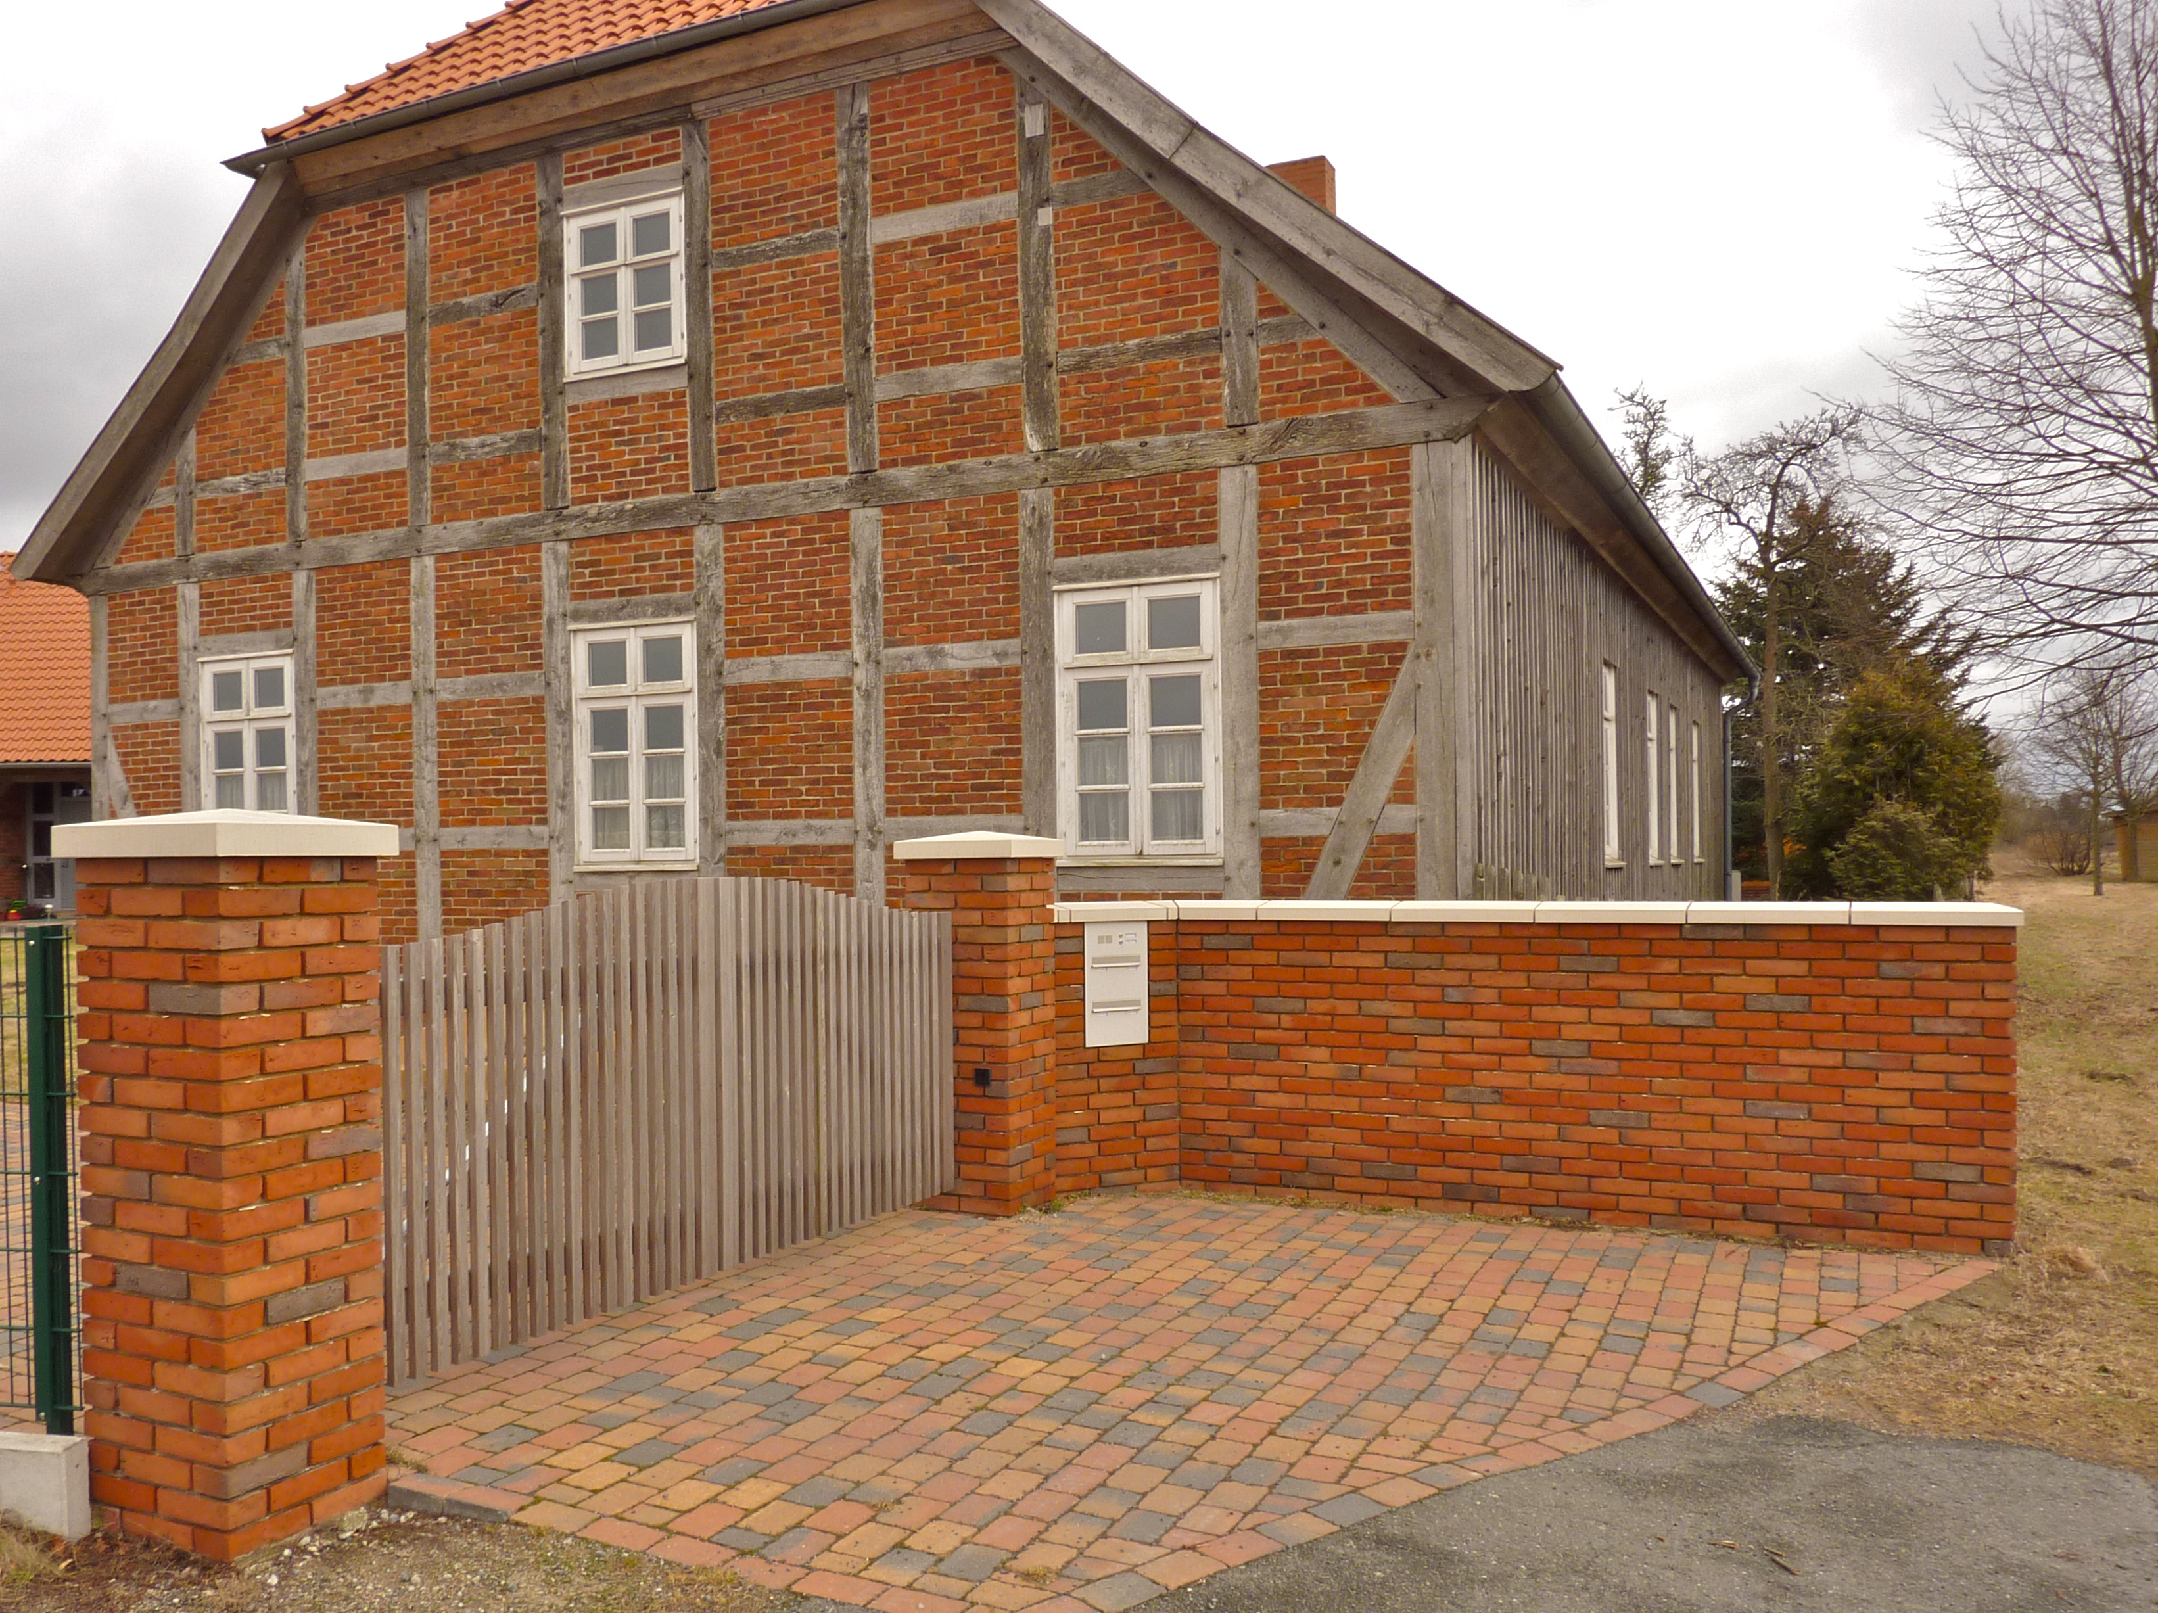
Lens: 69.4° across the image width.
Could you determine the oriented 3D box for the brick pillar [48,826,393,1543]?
[{"bbox_3d":[-2.181,0.906,4.043,0.565,1.789,0.565,-1,-1,24],"label":"brick pillar"}]

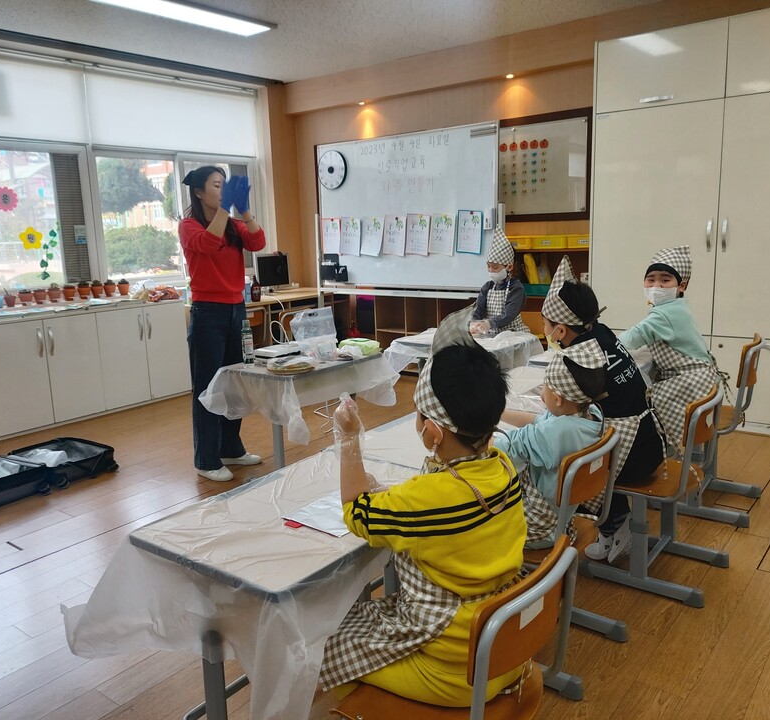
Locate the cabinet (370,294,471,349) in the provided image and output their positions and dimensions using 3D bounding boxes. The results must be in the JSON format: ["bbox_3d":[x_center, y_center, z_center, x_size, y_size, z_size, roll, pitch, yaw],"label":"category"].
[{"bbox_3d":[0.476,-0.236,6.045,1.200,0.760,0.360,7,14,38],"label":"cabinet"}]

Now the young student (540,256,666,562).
[{"bbox_3d":[0.759,0.187,2.509,0.380,1.090,0.550,-11,14,-40],"label":"young student"}]

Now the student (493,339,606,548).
[{"bbox_3d":[0.389,0.378,1.976,0.460,0.920,0.370,8,15,43],"label":"student"}]

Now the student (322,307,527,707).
[{"bbox_3d":[0.060,0.434,1.343,0.380,1.050,0.480,-11,14,-40],"label":"student"}]

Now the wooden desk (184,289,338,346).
[{"bbox_3d":[-1.075,-0.213,6.306,0.730,0.721,1.280,7,14,38],"label":"wooden desk"}]

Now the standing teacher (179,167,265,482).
[{"bbox_3d":[-0.842,-0.187,3.727,0.430,1.630,0.440,4,12,27],"label":"standing teacher"}]

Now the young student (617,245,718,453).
[{"bbox_3d":[1.301,0.064,3.232,0.480,1.180,0.380,2,12,18],"label":"young student"}]

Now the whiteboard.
[{"bbox_3d":[0.118,-1.201,5.626,1.800,1.200,0.050,7,14,38],"label":"whiteboard"}]

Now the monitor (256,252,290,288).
[{"bbox_3d":[-1.067,-0.821,6.576,0.370,0.360,0.170,-10,13,-35],"label":"monitor"}]

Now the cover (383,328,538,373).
[{"bbox_3d":[0.433,-0.035,4.072,0.720,0.210,0.560,7,14,38],"label":"cover"}]

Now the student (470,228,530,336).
[{"bbox_3d":[0.627,-0.117,3.857,0.360,1.170,0.450,7,14,39],"label":"student"}]

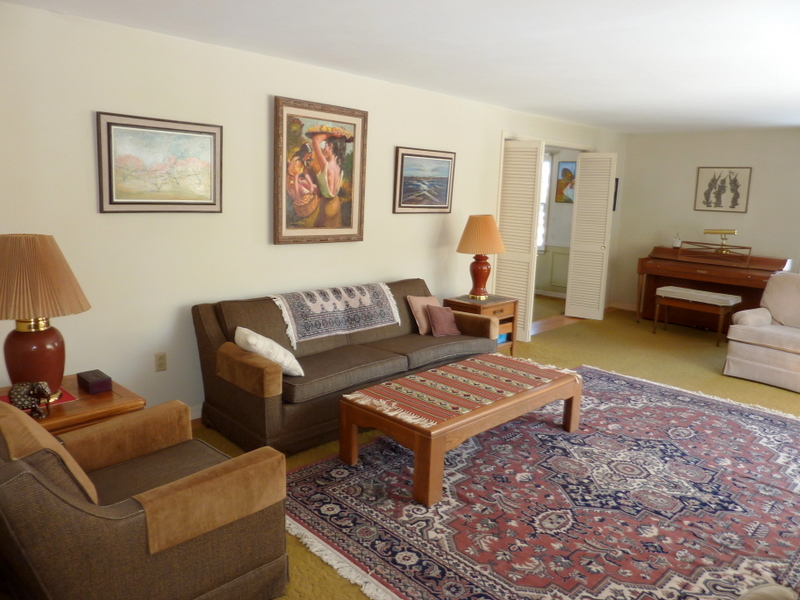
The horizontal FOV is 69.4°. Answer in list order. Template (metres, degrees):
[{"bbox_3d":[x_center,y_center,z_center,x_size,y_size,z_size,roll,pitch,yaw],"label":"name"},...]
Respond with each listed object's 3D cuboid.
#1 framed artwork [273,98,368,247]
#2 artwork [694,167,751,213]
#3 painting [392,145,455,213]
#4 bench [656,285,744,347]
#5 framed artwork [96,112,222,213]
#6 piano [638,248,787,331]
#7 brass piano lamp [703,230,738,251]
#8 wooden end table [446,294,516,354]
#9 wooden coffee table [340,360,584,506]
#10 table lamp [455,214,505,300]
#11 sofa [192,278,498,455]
[{"bbox_3d":[-0.551,-0.913,4.231,0.797,0.988,0.047,-9,14,-44],"label":"framed artwork"},{"bbox_3d":[3.864,-1.316,6.921,0.024,0.522,0.587,-9,14,-44],"label":"artwork"},{"bbox_3d":[0.226,-1.016,4.999,0.732,0.533,0.035,-9,14,-44],"label":"painting"},{"bbox_3d":[3.274,0.171,6.427,0.349,0.522,0.786,-7,13,-39],"label":"bench"},{"bbox_3d":[-1.391,-0.786,3.420,0.713,0.535,0.037,-9,14,-44],"label":"framed artwork"},{"bbox_3d":[3.621,-0.095,6.812,0.563,0.924,1.445,-7,13,-40],"label":"piano"},{"bbox_3d":[3.773,-0.686,6.795,0.165,0.266,0.349,-9,14,-44],"label":"brass piano lamp"},{"bbox_3d":[0.739,0.285,5.342,0.582,0.563,0.427,-9,14,-44],"label":"wooden end table"},{"bbox_3d":[0.426,0.687,3.526,1.470,0.385,0.681,-9,14,-44],"label":"wooden coffee table"},{"bbox_3d":[0.756,-0.398,5.345,0.456,0.778,0.456,1,10,0],"label":"table lamp"},{"bbox_3d":[-0.272,0.362,4.148,2.105,0.786,0.854,-9,14,-44],"label":"sofa"}]

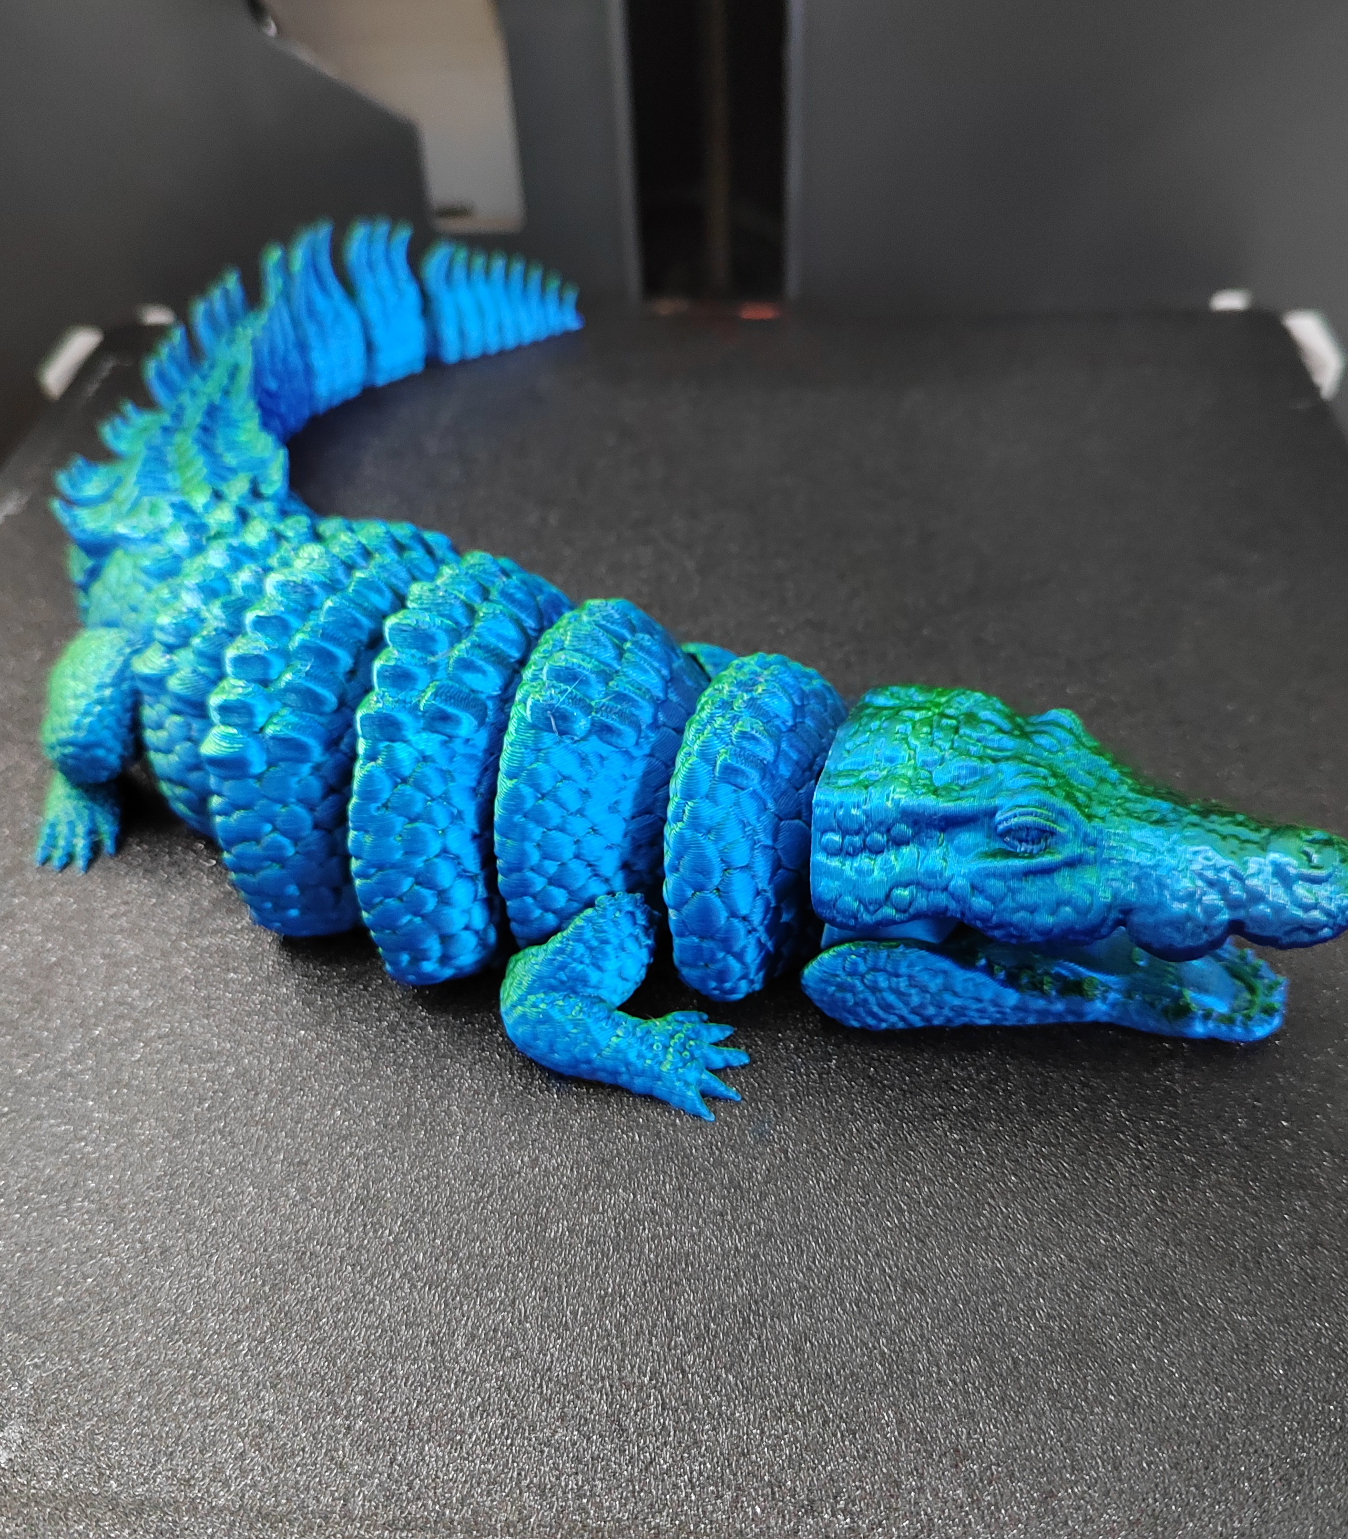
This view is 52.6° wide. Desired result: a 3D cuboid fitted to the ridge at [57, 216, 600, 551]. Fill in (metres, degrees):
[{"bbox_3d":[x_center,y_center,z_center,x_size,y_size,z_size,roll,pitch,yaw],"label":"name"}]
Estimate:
[{"bbox_3d":[-0.071,-0.072,0.252,0.055,0.036,0.139,14,47,17],"label":"ridge"}]

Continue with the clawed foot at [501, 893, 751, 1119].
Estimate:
[{"bbox_3d":[-0.006,0.026,0.159,0.030,0.022,0.015,8,46,12],"label":"clawed foot"}]

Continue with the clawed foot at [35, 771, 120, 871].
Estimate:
[{"bbox_3d":[-0.085,0.006,0.193,0.012,0.009,0.015,2,45,6],"label":"clawed foot"}]

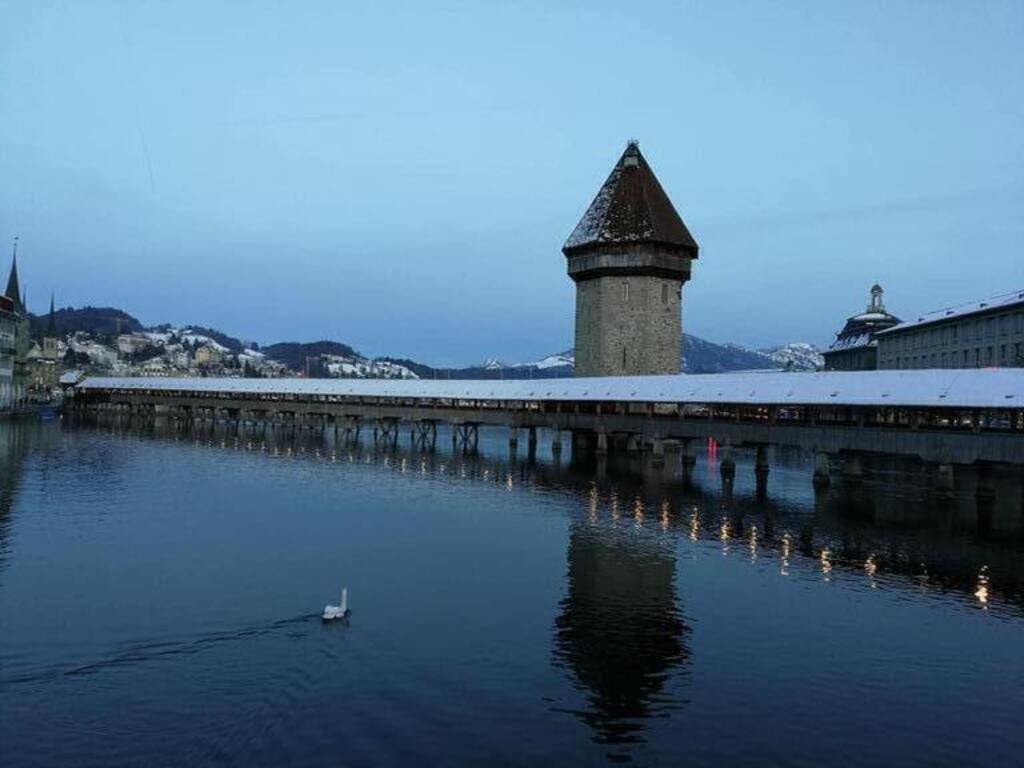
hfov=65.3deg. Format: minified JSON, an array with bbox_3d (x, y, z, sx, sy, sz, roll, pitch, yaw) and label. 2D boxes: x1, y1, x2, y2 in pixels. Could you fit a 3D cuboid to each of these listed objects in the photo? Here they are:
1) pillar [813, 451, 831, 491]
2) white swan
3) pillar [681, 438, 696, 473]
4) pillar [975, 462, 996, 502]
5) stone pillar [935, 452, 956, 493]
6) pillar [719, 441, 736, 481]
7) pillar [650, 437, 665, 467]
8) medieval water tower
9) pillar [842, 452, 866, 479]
[{"bbox_3d":[19.549,5.272,50.481,1.050,2.450,1.050,2,-1,-25],"label":"pillar"},{"bbox_3d":[-3.921,4.871,17.837,0.420,0.640,0.880,1,-2,36],"label":"white swan"},{"bbox_3d":[15.105,5.541,68.084,1.050,2.450,1.050,2,-1,-25],"label":"pillar"},{"bbox_3d":[26.370,5.314,44.434,1.050,2.450,1.050,2,-1,-25],"label":"pillar"},{"bbox_3d":[23.243,5.197,42.725,1.050,2.450,1.050,2,-1,-25],"label":"stone pillar"},{"bbox_3d":[15.778,5.348,58.397,1.050,2.450,1.050,2,-1,-25],"label":"pillar"},{"bbox_3d":[12.078,5.422,66.165,1.050,2.450,1.050,2,-1,-25],"label":"pillar"},{"bbox_3d":[13.231,-10.058,90.277,15.000,34.300,15.000,1,-1,11],"label":"medieval water tower"},{"bbox_3d":[22.520,5.392,52.516,1.050,2.450,1.050,2,-1,-25],"label":"pillar"}]

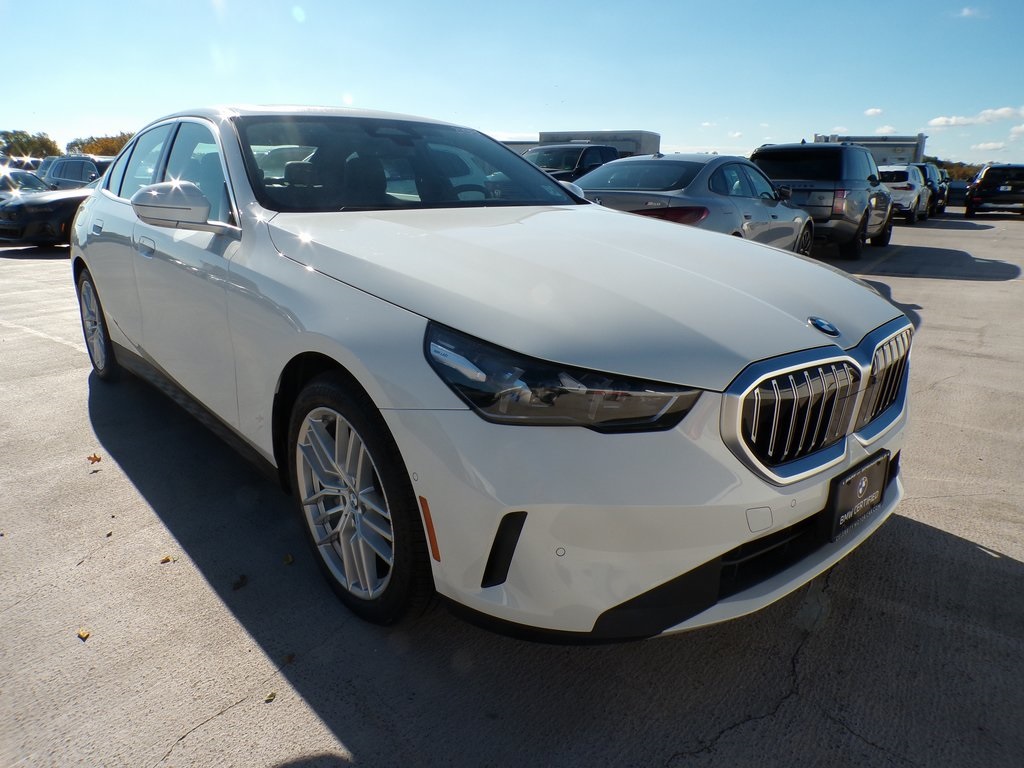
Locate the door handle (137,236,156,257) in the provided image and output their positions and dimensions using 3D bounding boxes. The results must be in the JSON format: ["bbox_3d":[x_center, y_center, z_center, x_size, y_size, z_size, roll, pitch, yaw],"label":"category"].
[{"bbox_3d":[-1.432,-0.543,2.806,0.045,0.070,0.200,-13,21,-38],"label":"door handle"}]

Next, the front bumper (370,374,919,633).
[{"bbox_3d":[0.641,0.168,1.951,1.880,0.540,0.610,-13,21,-38],"label":"front bumper"}]

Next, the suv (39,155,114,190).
[{"bbox_3d":[-12.320,-6.087,21.803,4.800,1.720,1.930,10,19,30],"label":"suv"}]

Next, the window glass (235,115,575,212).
[{"bbox_3d":[-0.387,-0.873,2.918,1.500,0.140,0.880,-13,48,-39],"label":"window glass"}]

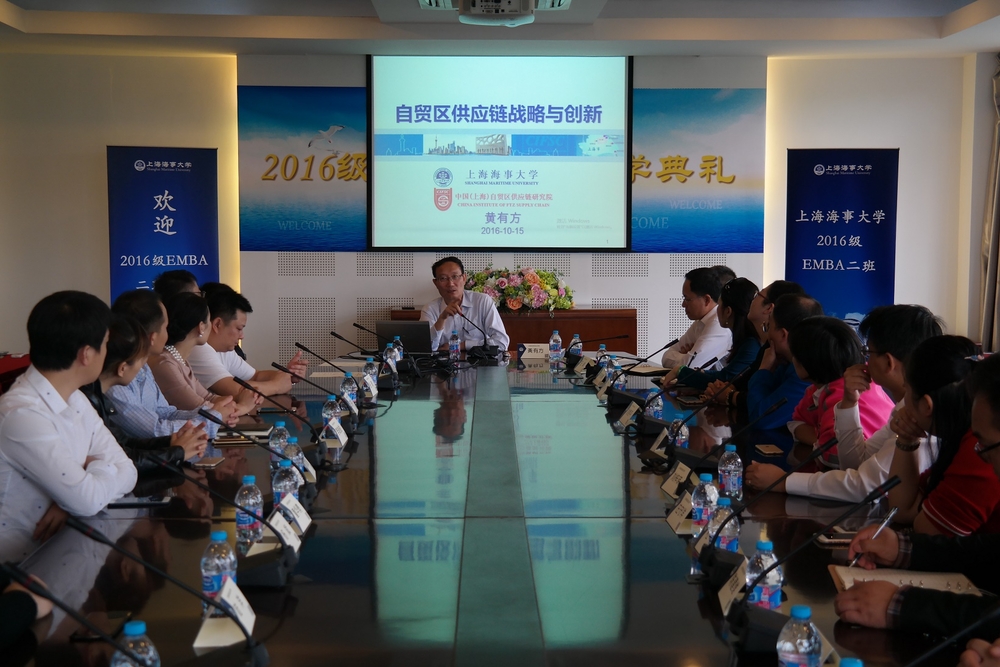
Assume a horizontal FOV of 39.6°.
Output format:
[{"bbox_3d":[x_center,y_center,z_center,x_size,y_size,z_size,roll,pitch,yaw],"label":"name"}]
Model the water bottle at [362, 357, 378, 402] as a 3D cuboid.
[{"bbox_3d":[-0.552,0.180,5.930,0.066,0.148,0.066,0,4,0],"label":"water bottle"}]

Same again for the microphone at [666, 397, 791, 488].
[{"bbox_3d":[0.604,0.291,3.614,0.295,0.247,0.120,0,4,0],"label":"microphone"}]

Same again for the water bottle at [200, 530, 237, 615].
[{"bbox_3d":[-0.493,0.423,2.445,0.063,0.149,0.063,0,4,0],"label":"water bottle"}]

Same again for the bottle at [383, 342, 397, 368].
[{"bbox_3d":[-0.533,0.126,6.732,0.063,0.149,0.063,0,4,0],"label":"bottle"}]

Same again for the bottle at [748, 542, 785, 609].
[{"bbox_3d":[0.469,0.435,2.460,0.065,0.148,0.065,0,4,0],"label":"bottle"}]

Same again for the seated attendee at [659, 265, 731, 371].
[{"bbox_3d":[1.000,0.306,6.795,0.700,1.260,0.520,1,5,8],"label":"seated attendee"}]

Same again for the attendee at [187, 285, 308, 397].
[{"bbox_3d":[-1.088,0.426,5.800,0.660,1.210,0.520,0,4,3],"label":"attendee"}]

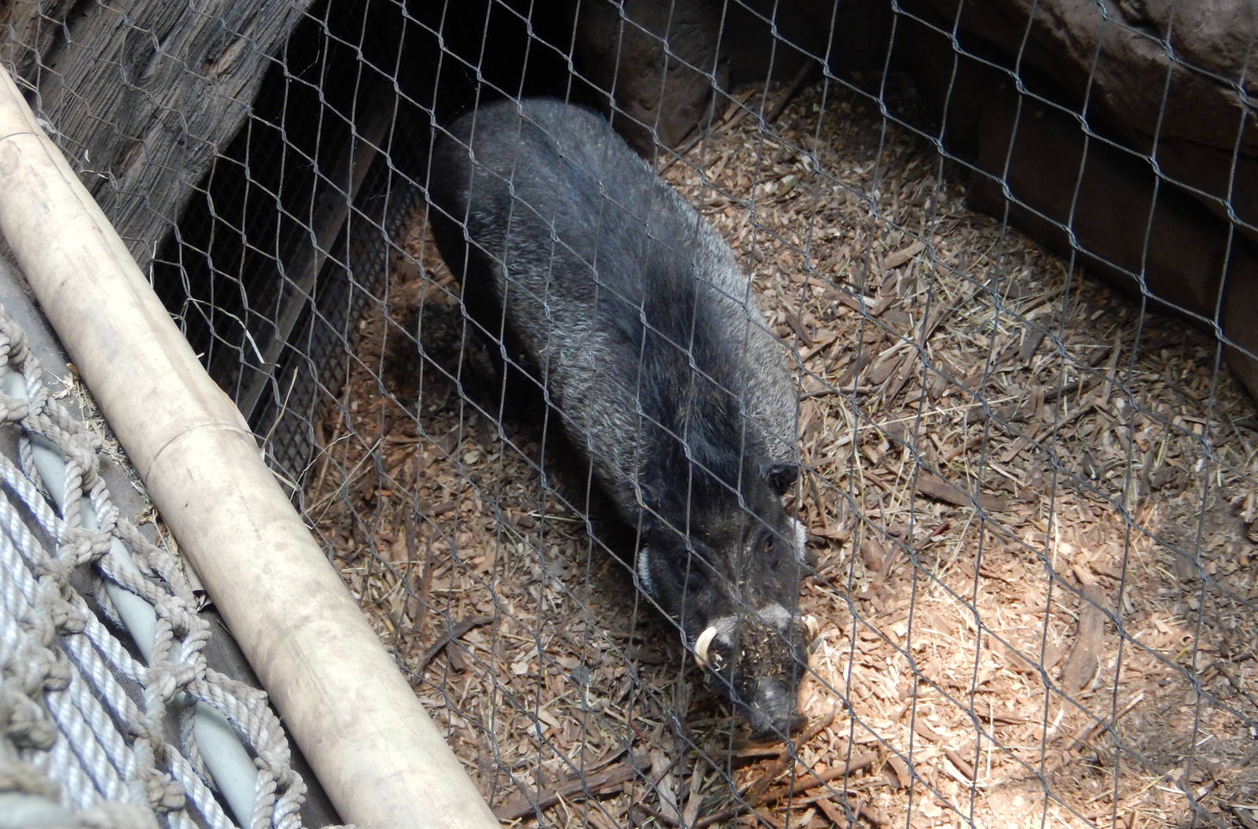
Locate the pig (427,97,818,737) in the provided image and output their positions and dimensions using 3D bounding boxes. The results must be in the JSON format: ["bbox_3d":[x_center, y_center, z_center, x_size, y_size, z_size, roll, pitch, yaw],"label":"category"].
[{"bbox_3d":[0.007,-0.060,3.521,0.340,0.550,1.080,-12,37,-17],"label":"pig"}]

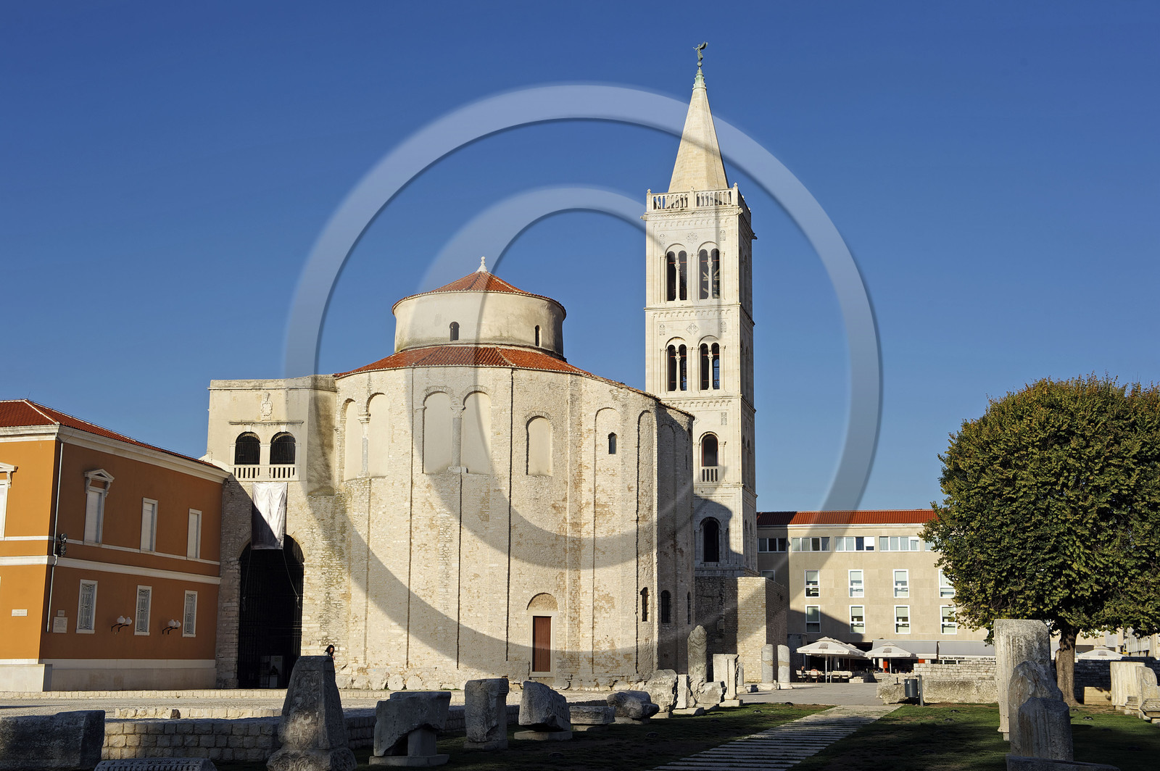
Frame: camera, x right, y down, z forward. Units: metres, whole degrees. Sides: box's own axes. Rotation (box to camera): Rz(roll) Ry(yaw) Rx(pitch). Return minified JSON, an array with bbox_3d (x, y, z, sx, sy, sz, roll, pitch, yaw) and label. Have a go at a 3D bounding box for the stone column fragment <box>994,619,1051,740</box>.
[{"bbox_3d":[8.848,5.865,30.900,1.000,2.330,0.750,-2,-11,16],"label":"stone column fragment"}]

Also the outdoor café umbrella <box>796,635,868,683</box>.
[{"bbox_3d":[18.421,20.422,115.000,3.950,3.355,3.950,-2,-10,13],"label":"outdoor café umbrella"}]

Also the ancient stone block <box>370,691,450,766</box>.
[{"bbox_3d":[-2.926,5.918,26.700,1.097,1.203,0.877,-2,-11,15],"label":"ancient stone block"}]

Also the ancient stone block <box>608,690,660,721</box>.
[{"bbox_3d":[1.243,7.416,35.800,1.000,0.686,0.850,-3,-11,20],"label":"ancient stone block"}]

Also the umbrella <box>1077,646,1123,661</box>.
[{"bbox_3d":[43.880,23.547,130.000,3.750,3.160,3.750,-2,-10,13],"label":"umbrella"}]

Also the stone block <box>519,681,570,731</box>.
[{"bbox_3d":[-0.680,6.021,29.000,0.600,0.900,1.000,-4,-11,25],"label":"stone block"}]

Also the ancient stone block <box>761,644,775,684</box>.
[{"bbox_3d":[10.004,14.873,82.300,0.603,2.102,0.603,-2,-10,13],"label":"ancient stone block"}]

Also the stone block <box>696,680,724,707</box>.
[{"bbox_3d":[3.708,8.738,43.900,0.680,0.717,0.500,-3,-11,18],"label":"stone block"}]

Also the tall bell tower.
[{"bbox_3d":[10.587,-5.325,134.614,8.200,49.100,7.900,-2,-11,15],"label":"tall bell tower"}]

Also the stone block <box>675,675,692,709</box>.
[{"bbox_3d":[2.742,8.124,41.000,0.340,0.933,0.450,-3,-11,18],"label":"stone block"}]

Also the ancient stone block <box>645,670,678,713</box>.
[{"bbox_3d":[1.990,7.434,37.500,0.700,1.030,0.550,-2,-11,14],"label":"ancient stone block"}]

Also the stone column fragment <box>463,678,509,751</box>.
[{"bbox_3d":[-1.828,6.416,30.200,0.690,1.357,0.655,-2,-11,15],"label":"stone column fragment"}]

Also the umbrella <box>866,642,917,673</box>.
[{"bbox_3d":[26.609,23.683,132.000,3.850,3.350,3.850,-3,-11,19],"label":"umbrella"}]

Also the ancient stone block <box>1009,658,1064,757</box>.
[{"bbox_3d":[7.701,5.440,26.100,0.870,1.630,0.680,-2,-11,16],"label":"ancient stone block"}]

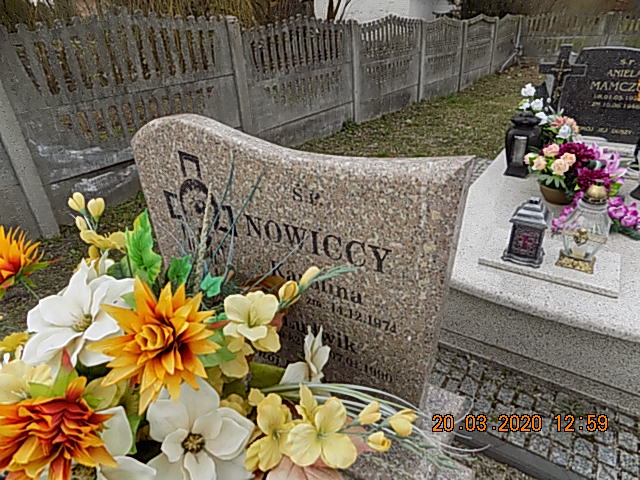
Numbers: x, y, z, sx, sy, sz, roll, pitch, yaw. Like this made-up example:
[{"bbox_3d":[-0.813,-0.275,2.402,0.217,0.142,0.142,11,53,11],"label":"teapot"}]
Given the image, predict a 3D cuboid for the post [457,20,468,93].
[{"bbox_3d":[2.885,-3.712,8.644,0.125,1.316,0.125,14,31,34],"label":"post"}]

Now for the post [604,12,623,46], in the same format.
[{"bbox_3d":[7.075,-4.858,10.350,0.130,1.270,0.130,14,31,34],"label":"post"}]

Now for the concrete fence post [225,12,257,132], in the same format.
[{"bbox_3d":[-0.761,-1.435,4.204,0.125,1.366,0.125,14,31,34],"label":"concrete fence post"}]

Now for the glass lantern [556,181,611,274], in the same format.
[{"bbox_3d":[0.914,-0.049,1.456,0.135,0.295,0.135,16,32,36],"label":"glass lantern"}]

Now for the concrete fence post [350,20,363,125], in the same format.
[{"bbox_3d":[0.454,-2.204,5.680,0.125,1.296,0.125,14,31,34],"label":"concrete fence post"}]

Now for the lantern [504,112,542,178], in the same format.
[{"bbox_3d":[1.183,-0.555,2.462,0.145,0.350,0.145,19,34,40],"label":"lantern"}]

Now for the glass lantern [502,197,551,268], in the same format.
[{"bbox_3d":[0.762,-0.043,1.539,0.128,0.235,0.128,15,31,36],"label":"glass lantern"}]

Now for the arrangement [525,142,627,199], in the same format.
[{"bbox_3d":[1.285,-0.372,2.138,0.420,0.280,0.320,14,31,34],"label":"arrangement"}]

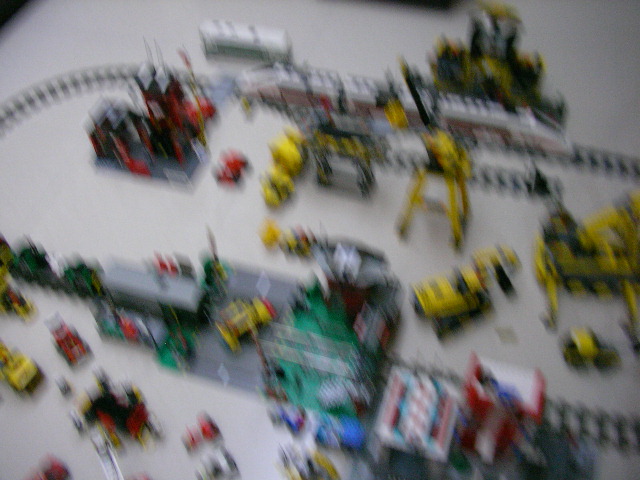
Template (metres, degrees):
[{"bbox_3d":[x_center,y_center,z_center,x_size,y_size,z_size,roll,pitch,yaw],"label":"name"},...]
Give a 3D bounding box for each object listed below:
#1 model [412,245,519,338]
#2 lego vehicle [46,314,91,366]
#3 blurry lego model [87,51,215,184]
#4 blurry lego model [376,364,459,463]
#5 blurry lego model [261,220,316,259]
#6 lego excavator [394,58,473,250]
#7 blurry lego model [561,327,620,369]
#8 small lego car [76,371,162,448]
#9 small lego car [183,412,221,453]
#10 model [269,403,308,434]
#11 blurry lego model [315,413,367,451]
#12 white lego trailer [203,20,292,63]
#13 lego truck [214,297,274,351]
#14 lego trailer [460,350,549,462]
[{"bbox_3d":[0.276,0.091,1.283,0.192,0.079,0.074,-21,56,-9],"label":"model"},{"bbox_3d":[-0.485,0.193,1.331,0.046,0.032,0.096,-31,56,-20],"label":"lego vehicle"},{"bbox_3d":[-0.379,-0.262,1.505,0.252,0.222,0.138,13,58,14],"label":"blurry lego model"},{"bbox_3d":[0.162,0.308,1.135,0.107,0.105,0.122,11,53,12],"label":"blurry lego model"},{"bbox_3d":[-0.070,-0.004,1.405,0.103,0.041,0.049,17,59,17],"label":"blurry lego model"},{"bbox_3d":[0.212,-0.149,1.314,0.138,0.310,0.163,-21,56,-9],"label":"lego excavator"},{"bbox_3d":[0.480,0.195,1.212,0.084,0.044,0.049,0,55,6],"label":"blurry lego model"},{"bbox_3d":[-0.360,0.303,1.208,0.123,0.064,0.099,4,56,8],"label":"small lego car"},{"bbox_3d":[-0.204,0.337,1.202,0.063,0.030,0.040,-31,56,-20],"label":"small lego car"},{"bbox_3d":[-0.055,0.317,1.209,0.060,0.030,0.039,9,53,10],"label":"model"},{"bbox_3d":[0.039,0.332,1.185,0.078,0.041,0.042,9,53,10],"label":"blurry lego model"},{"bbox_3d":[-0.197,-0.538,1.867,0.228,0.074,0.055,9,53,10],"label":"white lego trailer"},{"bbox_3d":[-0.143,0.160,1.323,0.098,0.048,0.052,-33,57,-21],"label":"lego truck"},{"bbox_3d":[0.301,0.287,1.133,0.103,0.099,0.108,12,58,14],"label":"lego trailer"}]

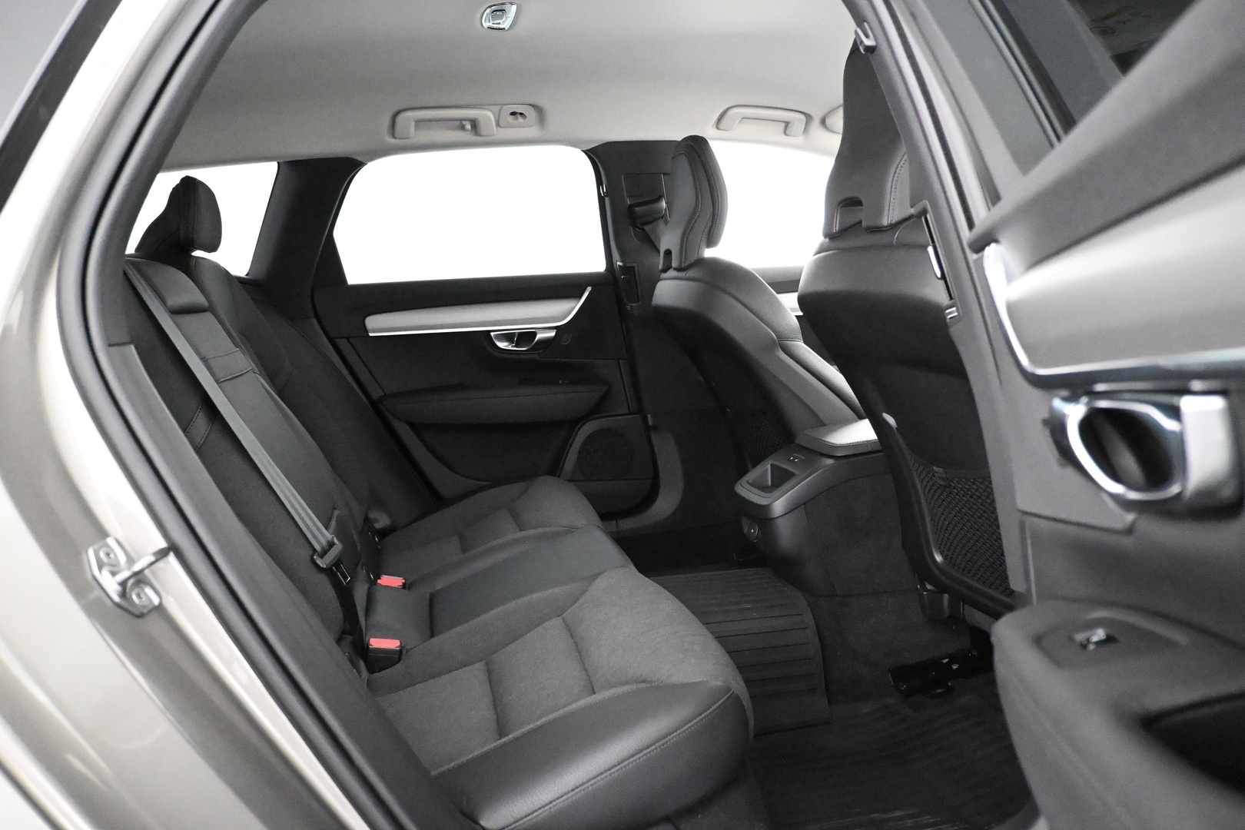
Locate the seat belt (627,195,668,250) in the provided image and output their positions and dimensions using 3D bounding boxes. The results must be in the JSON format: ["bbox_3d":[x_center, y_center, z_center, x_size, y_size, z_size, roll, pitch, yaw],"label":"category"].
[{"bbox_3d":[0.064,-0.448,2.092,0.090,0.135,0.060,-3,7,-12],"label":"seat belt"}]

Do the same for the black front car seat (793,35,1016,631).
[{"bbox_3d":[0.652,-0.077,1.336,0.840,0.950,0.530,-4,8,-13],"label":"black front car seat"}]

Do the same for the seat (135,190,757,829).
[{"bbox_3d":[-0.403,0.003,1.416,0.860,0.830,1.320,-3,7,-12],"label":"seat"}]

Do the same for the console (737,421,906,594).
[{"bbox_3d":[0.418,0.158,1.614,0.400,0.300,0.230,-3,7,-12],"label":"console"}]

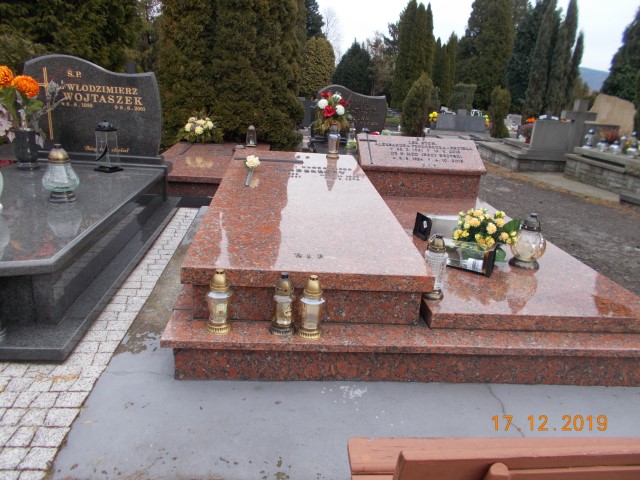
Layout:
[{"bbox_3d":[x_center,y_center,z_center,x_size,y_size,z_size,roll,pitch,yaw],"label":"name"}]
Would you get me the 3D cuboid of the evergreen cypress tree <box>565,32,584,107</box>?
[{"bbox_3d":[10.391,-6.647,19.788,0.450,3.464,0.450,3,19,-6],"label":"evergreen cypress tree"}]

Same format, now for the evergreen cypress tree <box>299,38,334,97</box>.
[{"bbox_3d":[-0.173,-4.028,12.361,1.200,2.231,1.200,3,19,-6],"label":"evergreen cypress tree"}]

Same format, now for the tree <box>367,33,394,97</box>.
[{"bbox_3d":[3.575,-10.201,28.609,1.543,3.964,1.543,3,19,-6],"label":"tree"}]

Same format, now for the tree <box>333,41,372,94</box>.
[{"bbox_3d":[1.909,-10.011,28.537,2.369,3.407,2.369,3,19,-6],"label":"tree"}]

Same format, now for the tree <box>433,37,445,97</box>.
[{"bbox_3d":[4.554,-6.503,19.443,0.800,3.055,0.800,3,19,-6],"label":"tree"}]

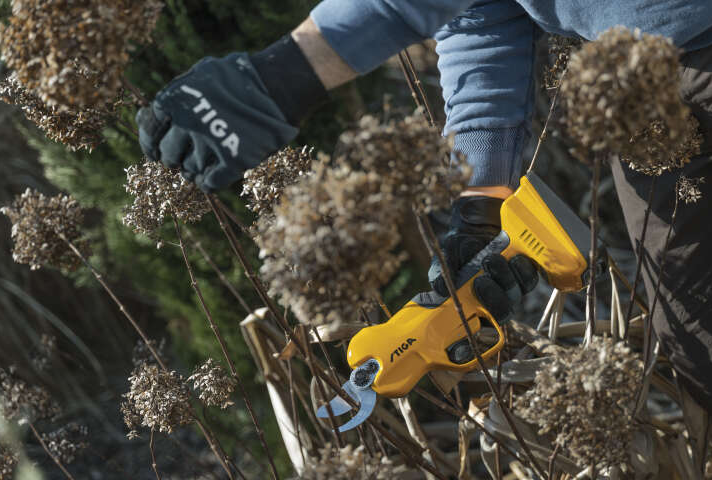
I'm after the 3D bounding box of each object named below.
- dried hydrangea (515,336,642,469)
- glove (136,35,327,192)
[{"bbox_3d":[0.203,0.148,1.640,0.116,0.118,0.114,0,13,0],"label":"dried hydrangea"},{"bbox_3d":[-0.121,-0.121,1.720,0.185,0.120,0.105,-29,6,-6],"label":"glove"}]

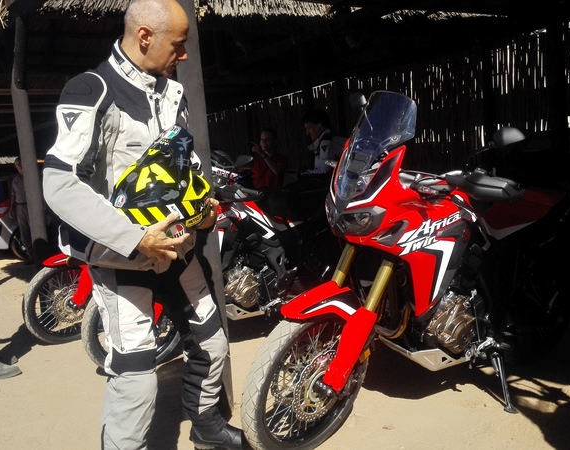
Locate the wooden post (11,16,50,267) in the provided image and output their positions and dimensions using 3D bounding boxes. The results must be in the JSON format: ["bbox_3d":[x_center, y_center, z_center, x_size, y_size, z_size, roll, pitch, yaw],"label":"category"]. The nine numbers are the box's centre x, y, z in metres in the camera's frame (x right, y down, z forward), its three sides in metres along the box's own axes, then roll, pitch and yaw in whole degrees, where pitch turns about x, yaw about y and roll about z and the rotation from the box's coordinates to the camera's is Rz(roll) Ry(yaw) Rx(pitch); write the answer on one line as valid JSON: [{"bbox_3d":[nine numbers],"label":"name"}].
[{"bbox_3d":[-2.116,-0.426,5.042,0.150,2.600,0.150,-8,6,-37],"label":"wooden post"}]

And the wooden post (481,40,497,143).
[{"bbox_3d":[1.956,-0.603,5.649,0.140,2.240,0.140,-8,6,-37],"label":"wooden post"}]

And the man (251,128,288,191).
[{"bbox_3d":[-0.106,-0.184,6.106,0.500,1.640,0.400,-1,6,30],"label":"man"}]

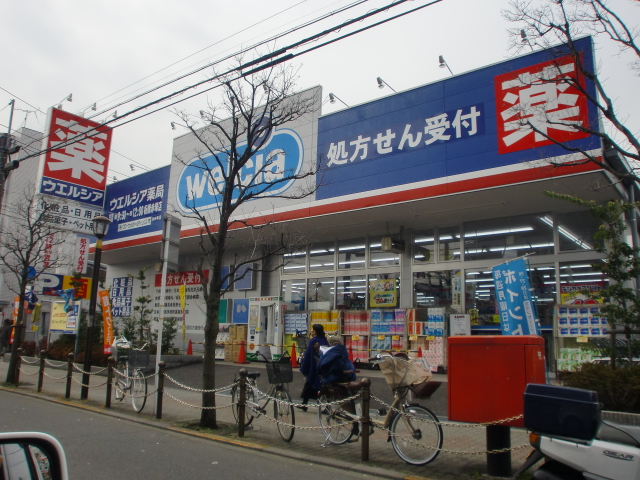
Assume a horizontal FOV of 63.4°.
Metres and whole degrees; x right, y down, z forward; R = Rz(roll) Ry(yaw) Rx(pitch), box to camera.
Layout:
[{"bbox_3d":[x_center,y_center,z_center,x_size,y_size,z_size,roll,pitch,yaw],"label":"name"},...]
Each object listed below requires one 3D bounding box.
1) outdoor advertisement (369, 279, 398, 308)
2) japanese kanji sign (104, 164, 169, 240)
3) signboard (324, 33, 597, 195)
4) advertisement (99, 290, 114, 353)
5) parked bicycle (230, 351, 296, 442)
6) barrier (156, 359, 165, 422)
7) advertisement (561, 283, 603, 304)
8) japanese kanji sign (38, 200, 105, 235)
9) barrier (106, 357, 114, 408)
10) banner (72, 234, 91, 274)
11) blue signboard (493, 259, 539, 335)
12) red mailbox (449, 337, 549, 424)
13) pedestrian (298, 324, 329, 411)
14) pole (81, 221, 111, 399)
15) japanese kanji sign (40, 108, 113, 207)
[{"bbox_3d":[1.751,1.478,14.243,0.854,0.720,0.040,-7,-13,38],"label":"outdoor advertisement"},{"bbox_3d":[-6.782,-1.201,18.557,4.480,2.158,0.150,-7,-14,39],"label":"japanese kanji sign"},{"bbox_3d":[2.549,-2.374,11.450,6.446,2.199,0.250,-7,-13,38],"label":"signboard"},{"bbox_3d":[-6.388,2.468,15.489,0.600,1.900,0.080,-24,-24,36],"label":"advertisement"},{"bbox_3d":[-0.728,2.081,7.031,0.550,1.060,1.780,9,-13,-34],"label":"parked bicycle"},{"bbox_3d":[-2.459,2.327,8.052,0.110,0.873,0.110,-7,-14,39],"label":"barrier"},{"bbox_3d":[5.589,1.201,11.038,0.838,0.546,0.050,-7,-14,39],"label":"advertisement"},{"bbox_3d":[-9.059,-0.768,18.928,0.300,0.987,2.316,-7,-14,39],"label":"japanese kanji sign"},{"bbox_3d":[-3.686,2.499,9.126,0.110,0.874,0.110,-7,-14,39],"label":"barrier"},{"bbox_3d":[-8.762,0.554,19.000,0.120,1.388,0.604,-7,-14,39],"label":"banner"},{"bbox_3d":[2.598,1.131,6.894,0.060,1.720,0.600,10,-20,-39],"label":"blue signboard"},{"bbox_3d":[1.833,1.423,5.355,0.790,0.860,0.620,-8,-14,39],"label":"red mailbox"},{"bbox_3d":[-0.121,2.317,9.455,0.450,1.528,0.480,-4,-11,25],"label":"pedestrian"},{"bbox_3d":[-4.661,1.347,10.728,0.393,3.732,0.393,-8,-14,41],"label":"pole"},{"bbox_3d":[-8.886,-2.892,18.855,0.460,3.050,2.250,-7,-13,38],"label":"japanese kanji sign"}]

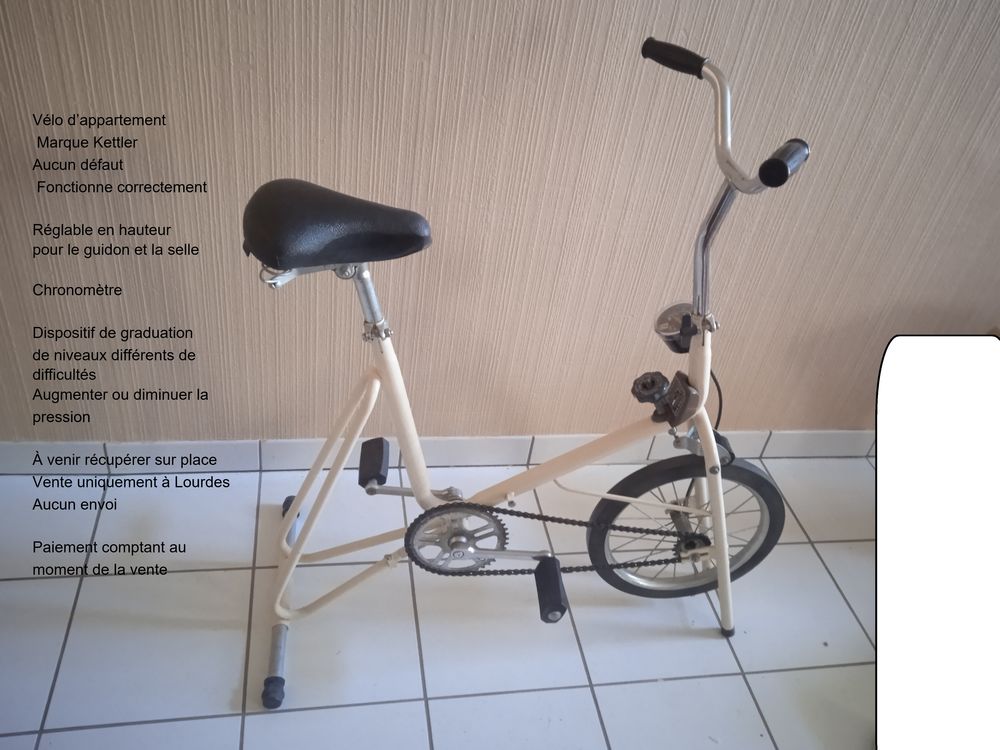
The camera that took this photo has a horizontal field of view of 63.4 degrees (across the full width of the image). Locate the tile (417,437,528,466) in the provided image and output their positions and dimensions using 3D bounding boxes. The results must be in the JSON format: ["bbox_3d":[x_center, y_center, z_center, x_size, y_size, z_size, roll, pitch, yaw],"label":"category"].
[{"bbox_3d":[-0.074,0.175,1.861,0.300,0.082,0.010,0,38,-13],"label":"tile"}]

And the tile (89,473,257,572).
[{"bbox_3d":[-0.647,0.296,1.638,0.300,0.010,0.264,0,38,-13],"label":"tile"}]

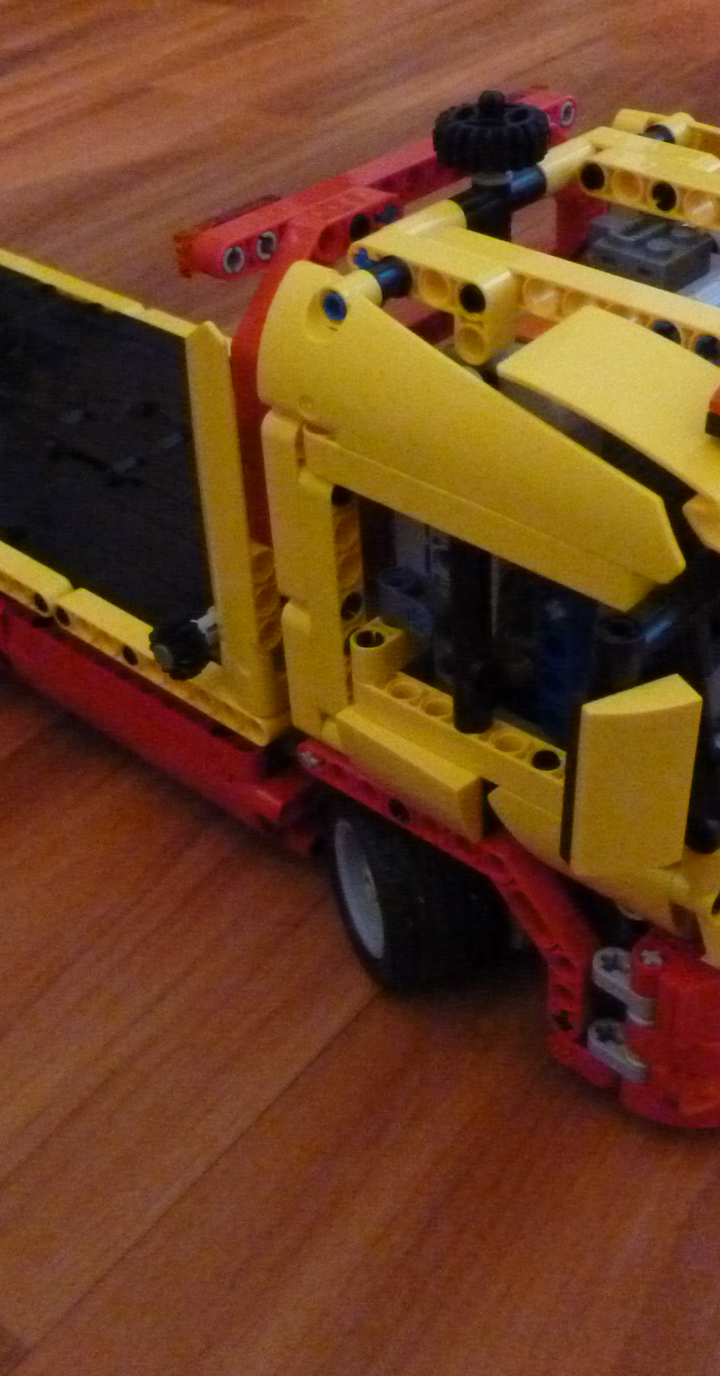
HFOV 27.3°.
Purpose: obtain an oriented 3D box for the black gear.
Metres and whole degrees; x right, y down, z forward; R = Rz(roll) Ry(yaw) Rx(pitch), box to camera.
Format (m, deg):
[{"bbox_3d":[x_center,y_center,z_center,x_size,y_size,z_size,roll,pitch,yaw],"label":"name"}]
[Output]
[{"bbox_3d":[0.024,-0.101,0.269,0.021,0.010,0.021,-2,38,1],"label":"black gear"}]

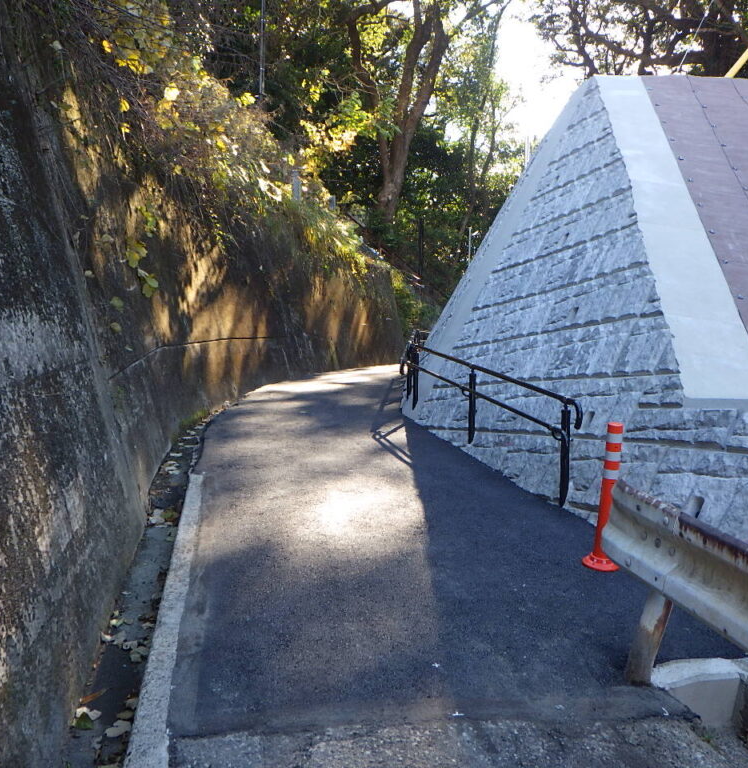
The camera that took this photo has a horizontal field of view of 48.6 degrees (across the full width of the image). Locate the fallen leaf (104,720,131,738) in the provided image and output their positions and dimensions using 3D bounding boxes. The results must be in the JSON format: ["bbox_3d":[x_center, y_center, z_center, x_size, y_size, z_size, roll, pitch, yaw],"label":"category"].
[{"bbox_3d":[-0.876,1.179,2.830,0.080,0.025,0.100,3,3,7],"label":"fallen leaf"}]

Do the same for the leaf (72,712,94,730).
[{"bbox_3d":[-1.007,1.168,2.870,0.075,0.030,0.095,2,3,0],"label":"leaf"}]

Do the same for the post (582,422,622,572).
[{"bbox_3d":[1.293,0.613,4.565,0.205,0.800,0.205,6,8,14],"label":"post"}]

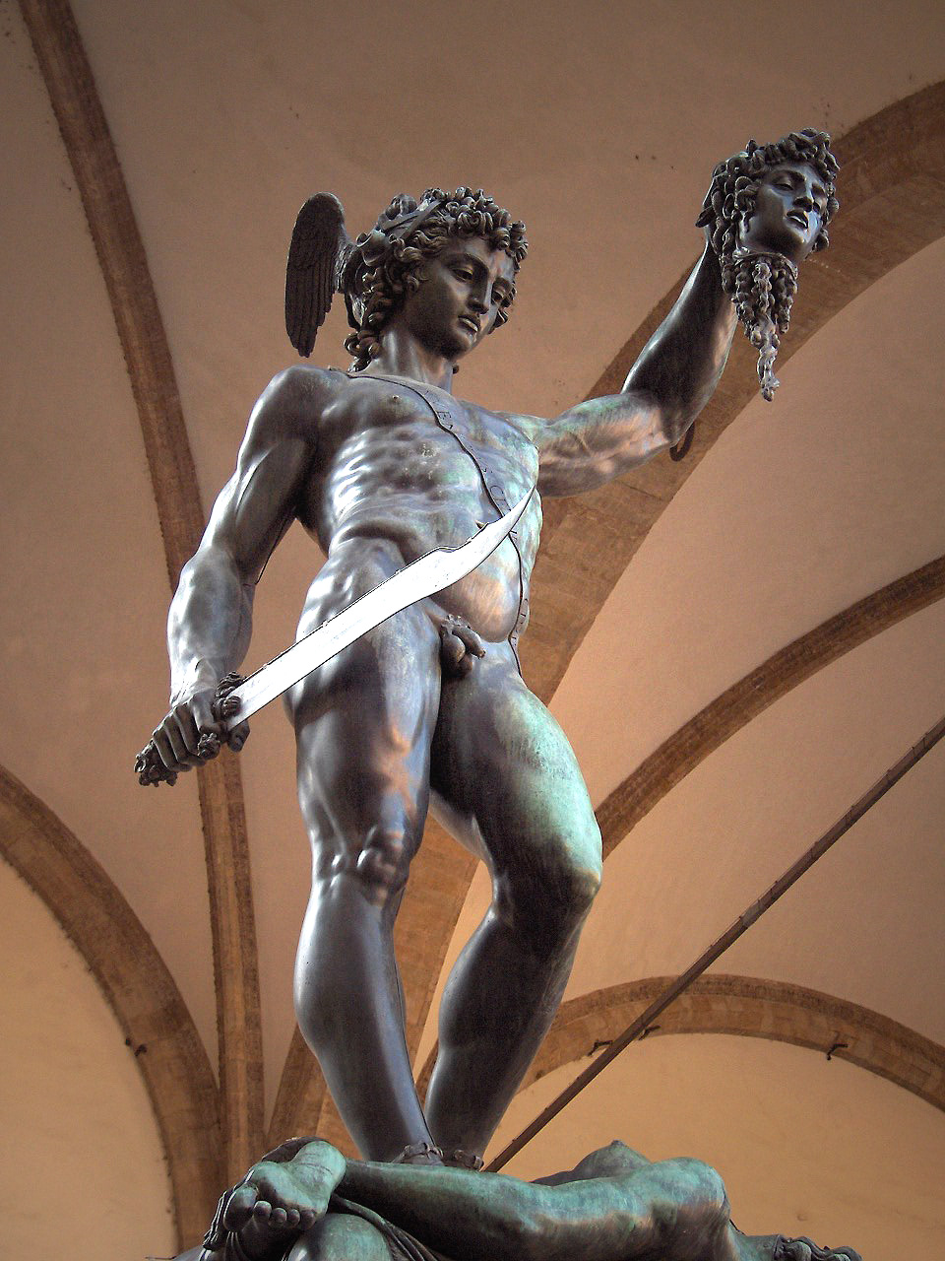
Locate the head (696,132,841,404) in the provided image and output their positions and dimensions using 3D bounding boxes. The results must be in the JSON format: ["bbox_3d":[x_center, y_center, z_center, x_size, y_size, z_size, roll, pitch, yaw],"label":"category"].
[{"bbox_3d":[0.686,-0.854,5.950,0.300,0.660,0.340,24,-37,-25],"label":"head"}]

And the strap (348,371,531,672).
[{"bbox_3d":[-0.071,-0.239,5.450,0.400,0.820,0.300,14,-42,-15],"label":"strap"}]

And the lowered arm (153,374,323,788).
[{"bbox_3d":[-0.483,-0.124,5.220,0.300,1.050,0.340,17,-46,-12],"label":"lowered arm"}]

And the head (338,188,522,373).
[{"bbox_3d":[-0.083,-0.813,5.900,0.340,0.410,0.400,30,-24,-36],"label":"head"}]

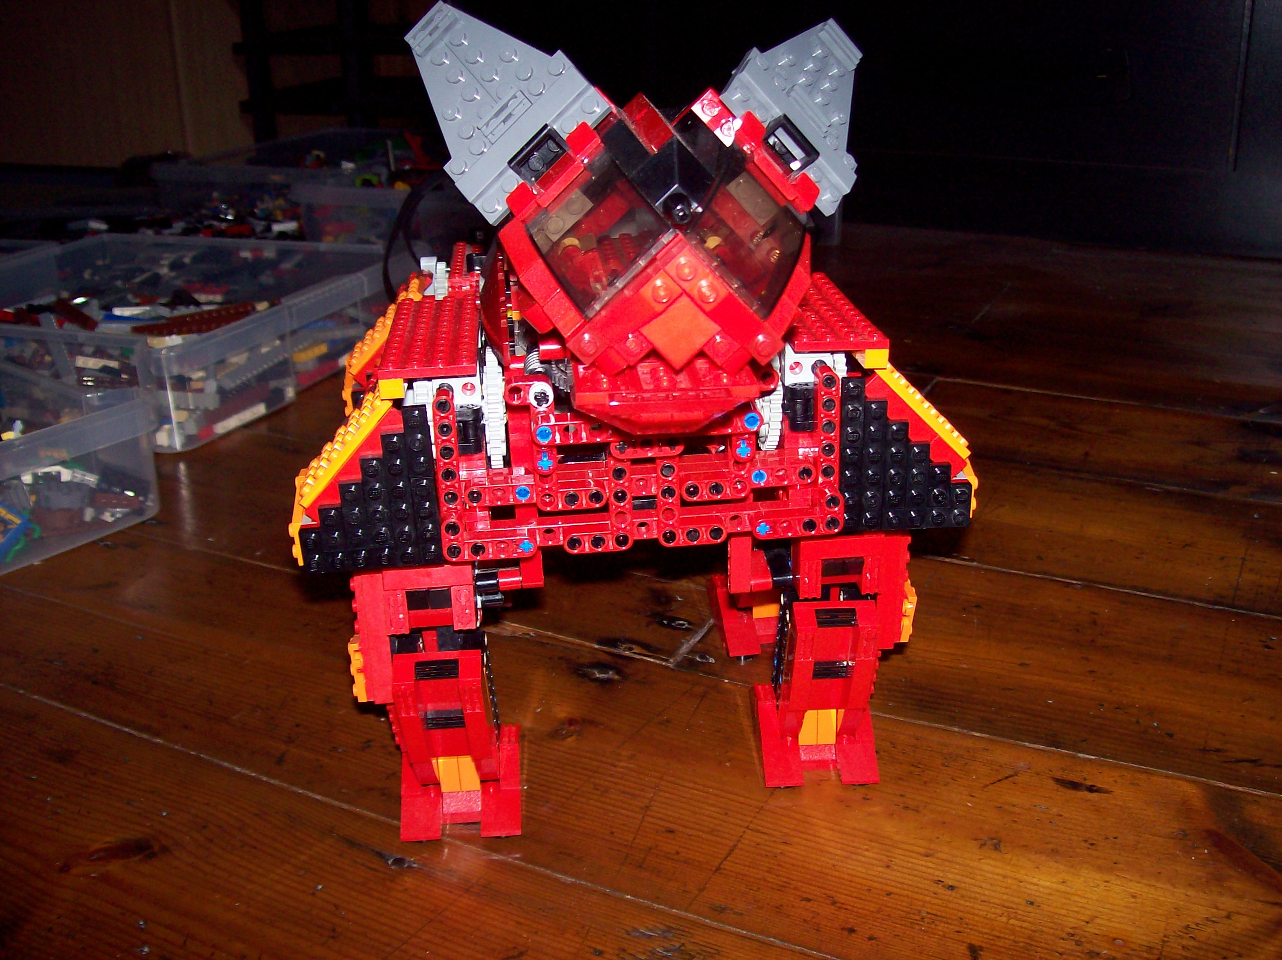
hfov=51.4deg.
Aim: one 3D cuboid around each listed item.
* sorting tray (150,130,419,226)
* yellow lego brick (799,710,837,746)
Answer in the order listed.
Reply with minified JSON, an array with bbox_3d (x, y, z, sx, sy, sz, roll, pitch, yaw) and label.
[{"bbox_3d":[-0.423,-0.419,1.864,0.330,0.088,0.350,9,24,24],"label":"sorting tray"},{"bbox_3d":[0.076,0.104,0.581,0.016,0.018,0.013,-3,22,-3],"label":"yellow lego brick"}]

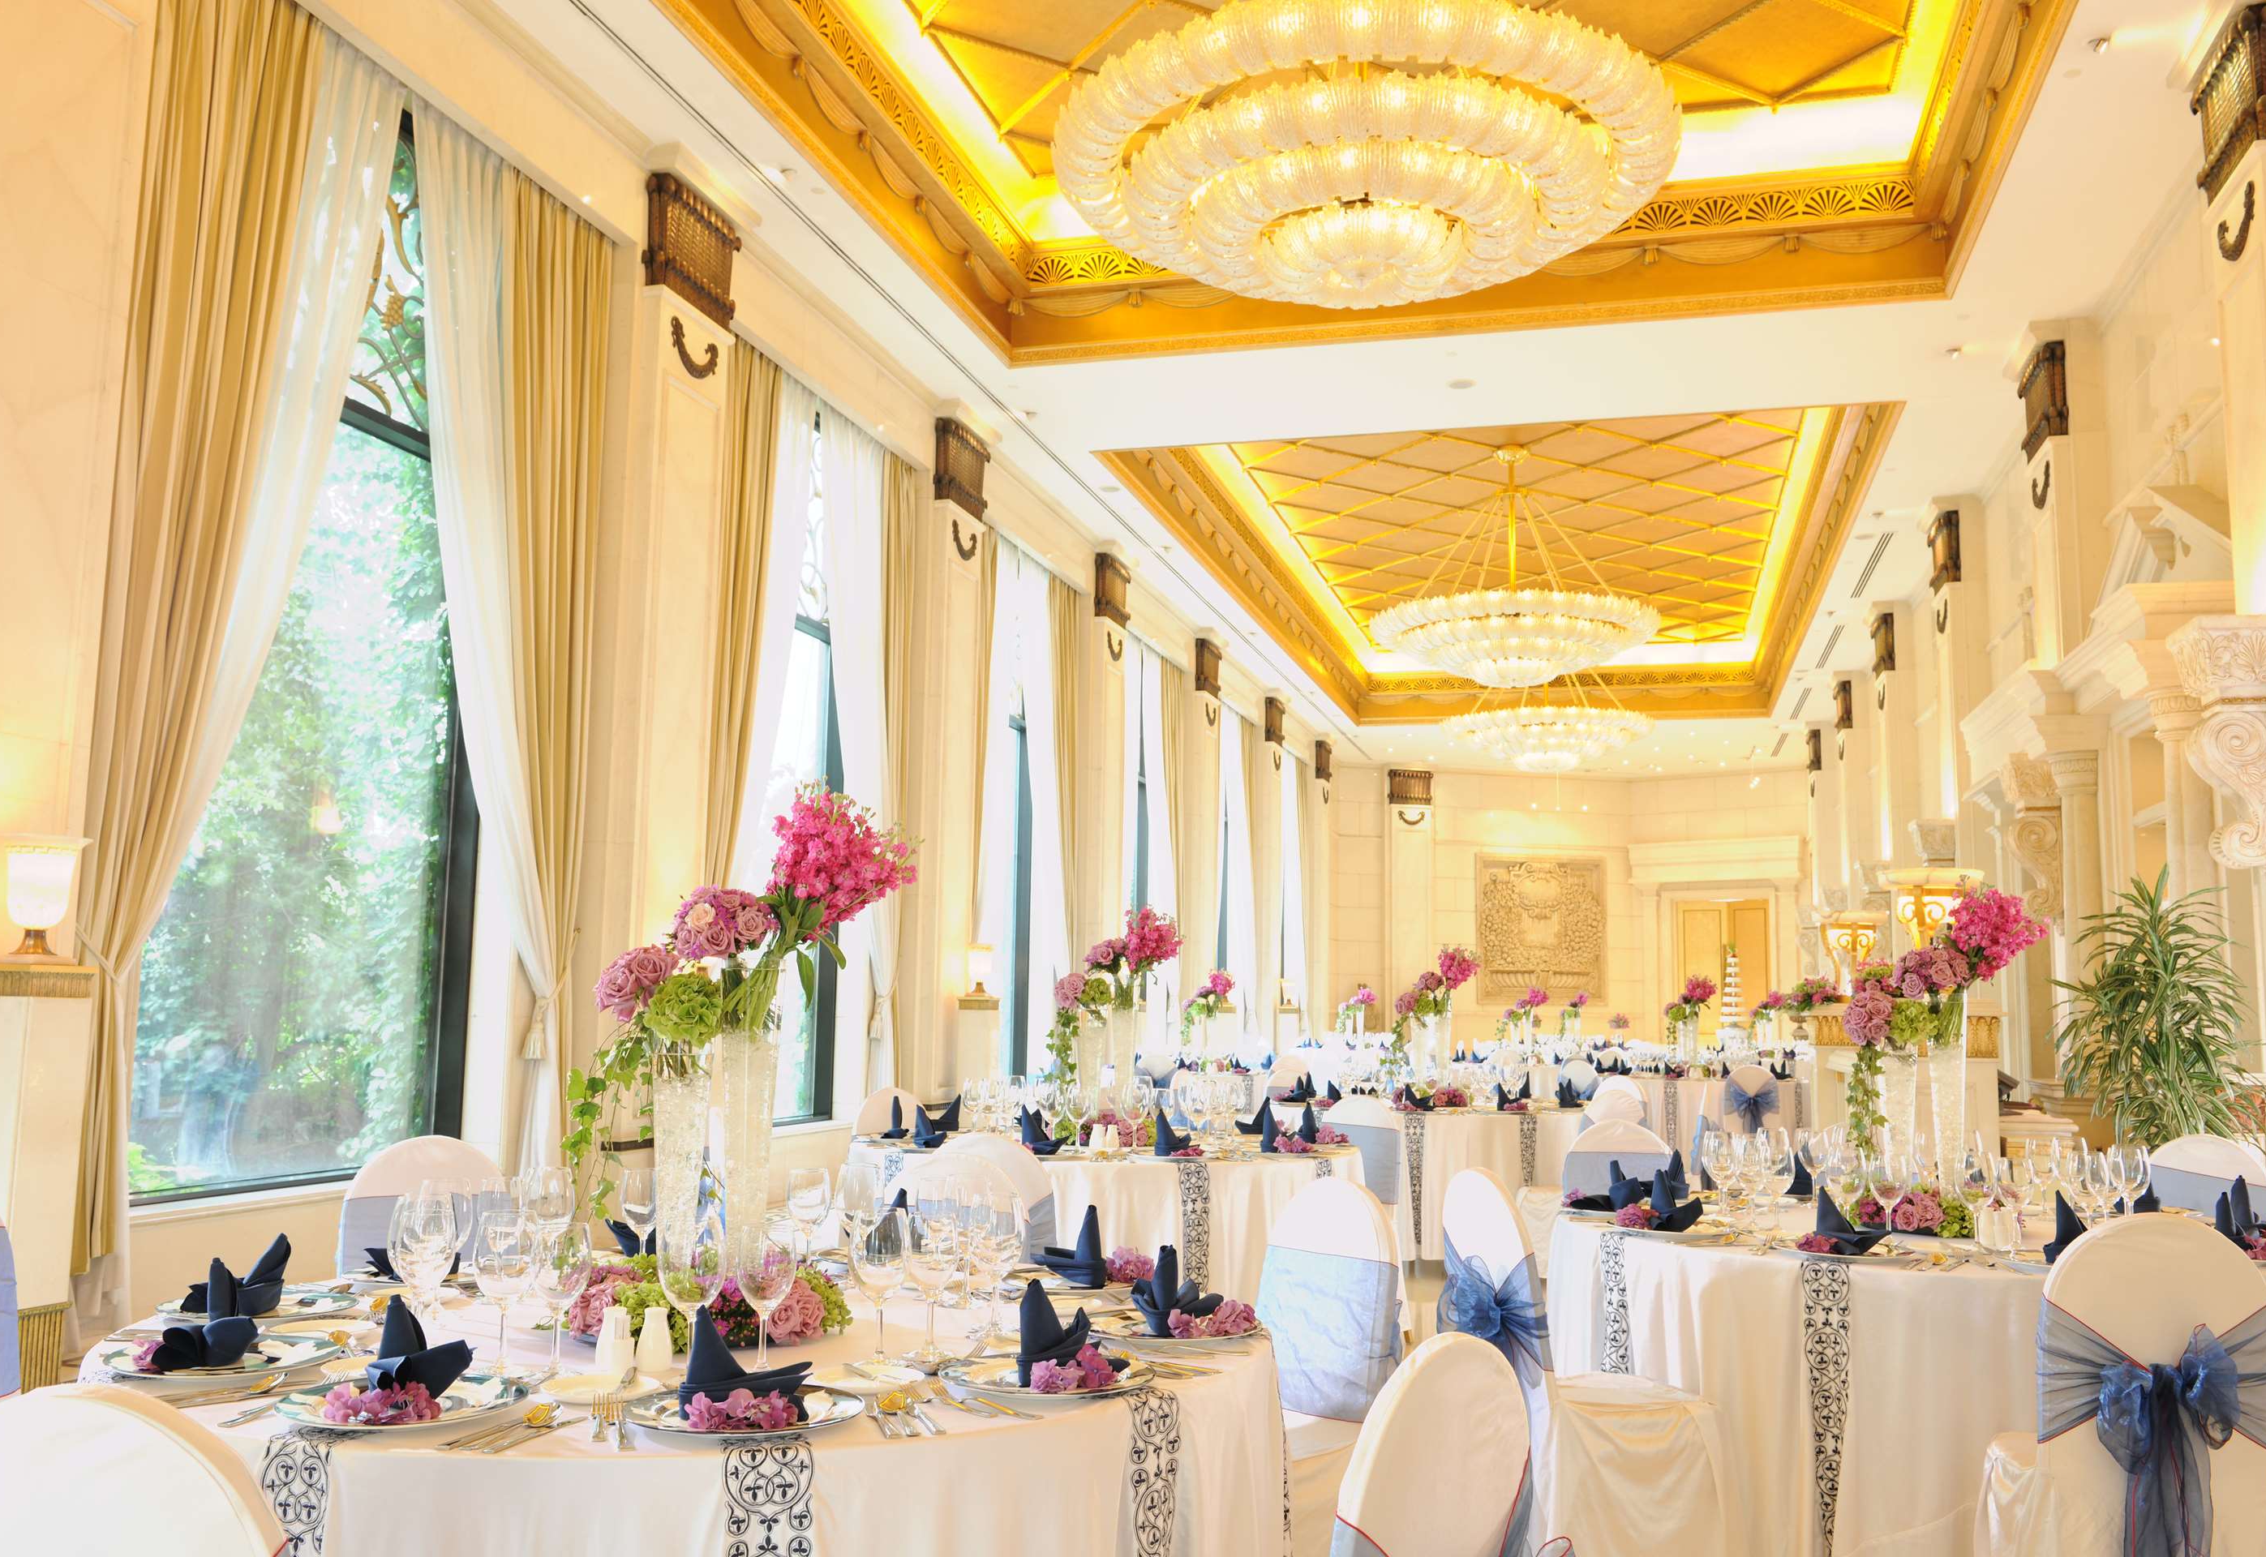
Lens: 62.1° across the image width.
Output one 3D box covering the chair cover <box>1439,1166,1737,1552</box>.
[{"bbox_3d":[0.982,1.331,4.146,0.540,0.950,0.430,3,-7,-17],"label":"chair cover"}]

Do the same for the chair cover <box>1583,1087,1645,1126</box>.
[{"bbox_3d":[2.305,2.036,9.533,0.440,0.920,0.520,4,-8,-25],"label":"chair cover"}]

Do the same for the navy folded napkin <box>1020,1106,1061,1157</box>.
[{"bbox_3d":[-0.279,1.094,5.843,0.136,0.150,0.108,-1,-7,13],"label":"navy folded napkin"}]

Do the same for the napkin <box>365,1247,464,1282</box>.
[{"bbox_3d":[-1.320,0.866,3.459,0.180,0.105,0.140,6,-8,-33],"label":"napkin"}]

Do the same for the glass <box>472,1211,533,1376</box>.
[{"bbox_3d":[-0.909,0.740,2.711,0.087,0.218,0.087,3,-7,-18],"label":"glass"}]

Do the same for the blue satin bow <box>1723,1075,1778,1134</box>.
[{"bbox_3d":[4.729,2.501,14.402,0.420,0.460,0.160,-1,-7,18],"label":"blue satin bow"}]

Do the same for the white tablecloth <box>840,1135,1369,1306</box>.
[{"bbox_3d":[-0.098,1.647,6.572,1.860,0.720,1.860,-1,-7,15],"label":"white tablecloth"}]

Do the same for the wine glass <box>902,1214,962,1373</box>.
[{"bbox_3d":[-0.272,0.692,2.580,0.078,0.203,0.078,1,-7,0],"label":"wine glass"}]

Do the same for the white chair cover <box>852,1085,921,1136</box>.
[{"bbox_3d":[-0.990,1.850,8.430,0.440,0.920,0.520,8,-10,-44],"label":"white chair cover"}]

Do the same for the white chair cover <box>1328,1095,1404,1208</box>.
[{"bbox_3d":[0.867,1.842,8.138,0.520,0.920,0.440,5,-8,-32],"label":"white chair cover"}]

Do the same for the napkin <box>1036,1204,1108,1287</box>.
[{"bbox_3d":[-0.103,0.778,3.153,0.100,0.132,0.125,6,-8,-33],"label":"napkin"}]

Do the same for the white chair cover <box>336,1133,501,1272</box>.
[{"bbox_3d":[-1.552,1.305,4.250,0.430,0.950,0.540,6,-9,-37],"label":"white chair cover"}]

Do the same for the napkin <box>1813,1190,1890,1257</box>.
[{"bbox_3d":[1.623,0.990,4.246,0.175,0.150,0.130,-2,-8,21],"label":"napkin"}]

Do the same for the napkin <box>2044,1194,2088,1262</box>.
[{"bbox_3d":[2.115,0.996,4.170,0.165,0.125,0.130,1,-7,-1],"label":"napkin"}]

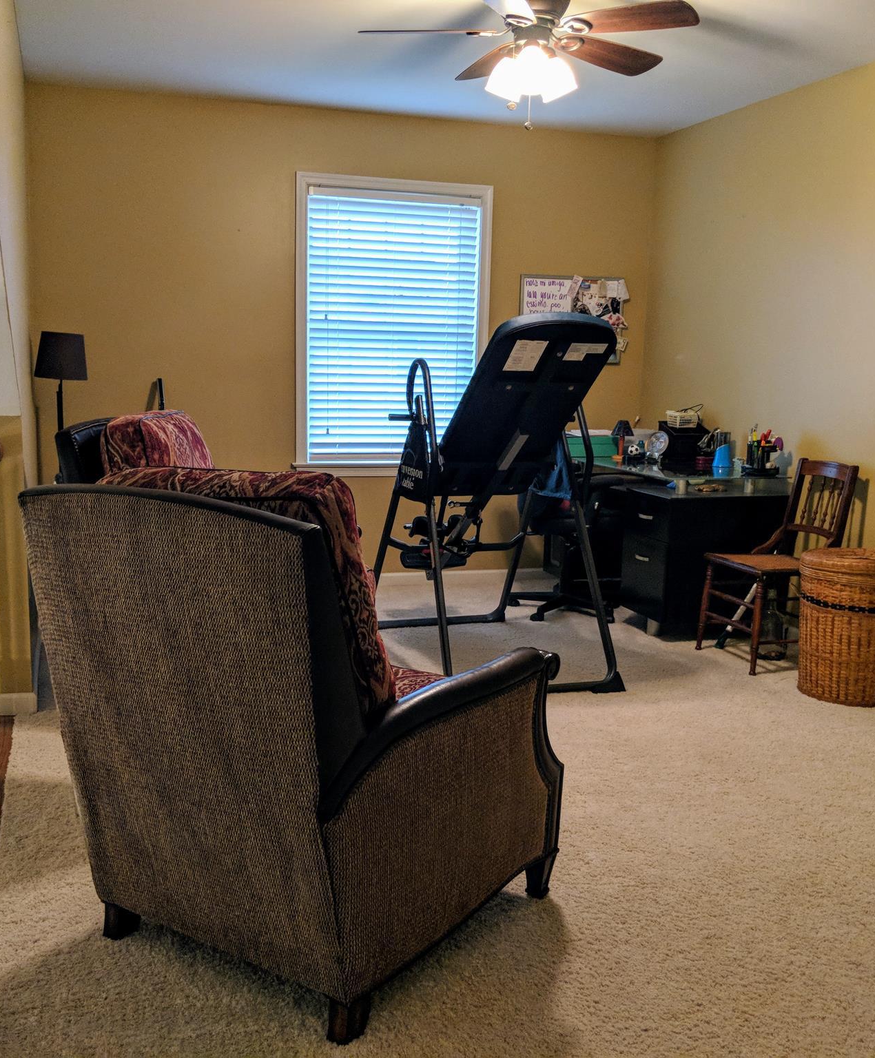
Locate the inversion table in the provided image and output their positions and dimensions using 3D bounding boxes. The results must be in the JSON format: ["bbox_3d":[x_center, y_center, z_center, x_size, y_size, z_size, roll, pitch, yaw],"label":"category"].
[{"bbox_3d":[0.236,-0.159,4.496,0.710,1.410,1.160,-2,10,-16],"label":"inversion table"}]

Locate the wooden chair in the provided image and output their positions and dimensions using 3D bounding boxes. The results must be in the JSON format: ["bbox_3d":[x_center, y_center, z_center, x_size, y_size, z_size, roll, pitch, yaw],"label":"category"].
[{"bbox_3d":[1.427,0.137,4.624,0.500,0.830,0.410,-2,10,-20],"label":"wooden chair"}]

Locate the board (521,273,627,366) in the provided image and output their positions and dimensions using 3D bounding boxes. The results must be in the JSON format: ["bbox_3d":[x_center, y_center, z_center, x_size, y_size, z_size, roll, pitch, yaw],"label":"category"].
[{"bbox_3d":[0.739,-1.146,6.055,0.615,0.465,0.025,-2,10,-17],"label":"board"}]

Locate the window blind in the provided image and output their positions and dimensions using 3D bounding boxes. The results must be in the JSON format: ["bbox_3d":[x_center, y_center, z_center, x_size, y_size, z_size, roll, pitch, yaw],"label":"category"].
[{"bbox_3d":[-0.231,-1.050,5.797,0.915,1.380,0.060,-2,10,-17],"label":"window blind"}]

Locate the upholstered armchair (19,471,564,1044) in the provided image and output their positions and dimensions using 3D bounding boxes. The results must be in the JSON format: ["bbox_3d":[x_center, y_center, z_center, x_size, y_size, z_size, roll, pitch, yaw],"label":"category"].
[{"bbox_3d":[-0.249,0.373,2.420,0.770,1.040,0.940,8,12,33],"label":"upholstered armchair"}]

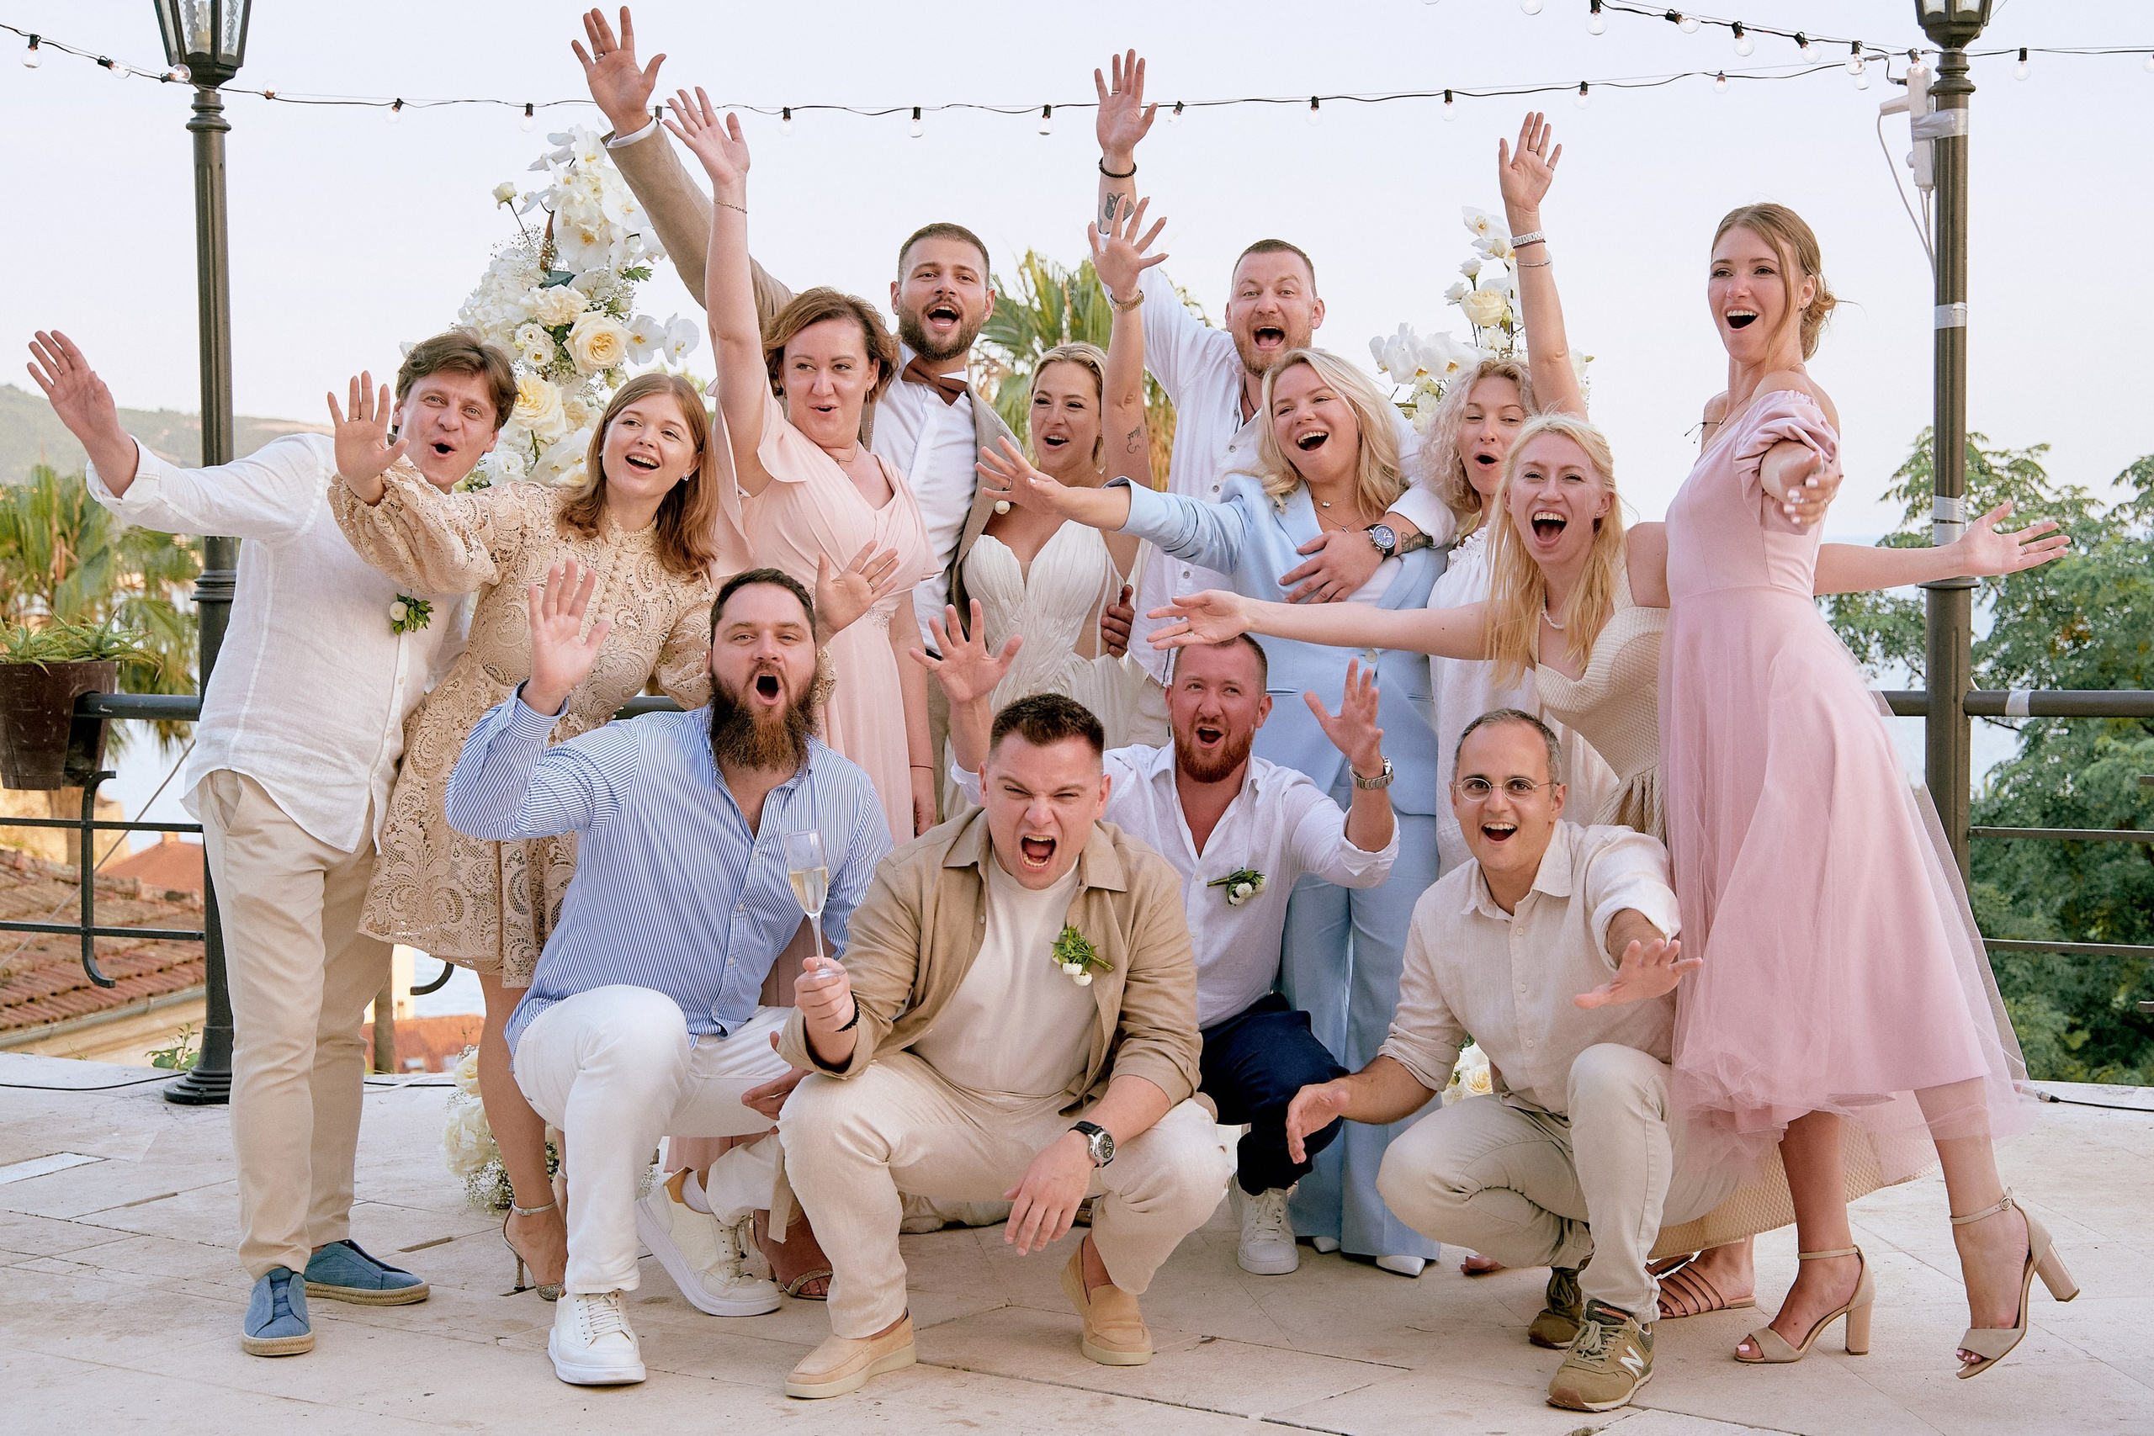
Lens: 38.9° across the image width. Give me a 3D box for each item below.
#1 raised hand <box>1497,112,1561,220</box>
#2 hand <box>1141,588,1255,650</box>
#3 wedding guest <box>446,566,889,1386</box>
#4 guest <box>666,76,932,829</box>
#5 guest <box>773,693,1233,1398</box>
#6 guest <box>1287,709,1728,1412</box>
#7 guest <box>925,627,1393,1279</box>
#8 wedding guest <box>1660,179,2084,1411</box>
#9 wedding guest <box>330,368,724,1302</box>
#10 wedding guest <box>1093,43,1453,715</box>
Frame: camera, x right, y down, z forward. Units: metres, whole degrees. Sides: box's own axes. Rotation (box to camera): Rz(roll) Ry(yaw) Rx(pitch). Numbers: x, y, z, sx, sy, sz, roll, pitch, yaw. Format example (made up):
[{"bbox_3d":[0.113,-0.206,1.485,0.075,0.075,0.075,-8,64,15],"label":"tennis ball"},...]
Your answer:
[{"bbox_3d":[0.783,-0.956,5.280,0.110,0.185,0.060,5,5,0],"label":"raised hand"},{"bbox_3d":[0.196,-0.158,4.900,0.180,0.095,0.070,-7,-19,-15],"label":"hand"},{"bbox_3d":[-0.643,0.381,4.831,0.710,1.220,0.660,-1,3,-10],"label":"wedding guest"},{"bbox_3d":[-0.469,-0.043,5.206,0.520,2.020,0.450,-1,3,-12],"label":"guest"},{"bbox_3d":[-0.111,0.473,4.716,0.700,1.040,0.640,-1,3,0],"label":"guest"},{"bbox_3d":[0.670,0.486,4.717,0.680,1.000,0.680,0,4,15],"label":"guest"},{"bbox_3d":[0.149,0.378,5.352,0.810,1.150,0.600,-1,3,-2],"label":"guest"},{"bbox_3d":[1.185,0.096,4.634,0.630,1.780,0.720,-3,4,-35],"label":"wedding guest"},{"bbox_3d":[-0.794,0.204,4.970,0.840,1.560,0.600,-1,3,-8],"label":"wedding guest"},{"bbox_3d":[0.348,-0.134,5.602,0.700,2.140,0.500,-1,3,0],"label":"wedding guest"}]

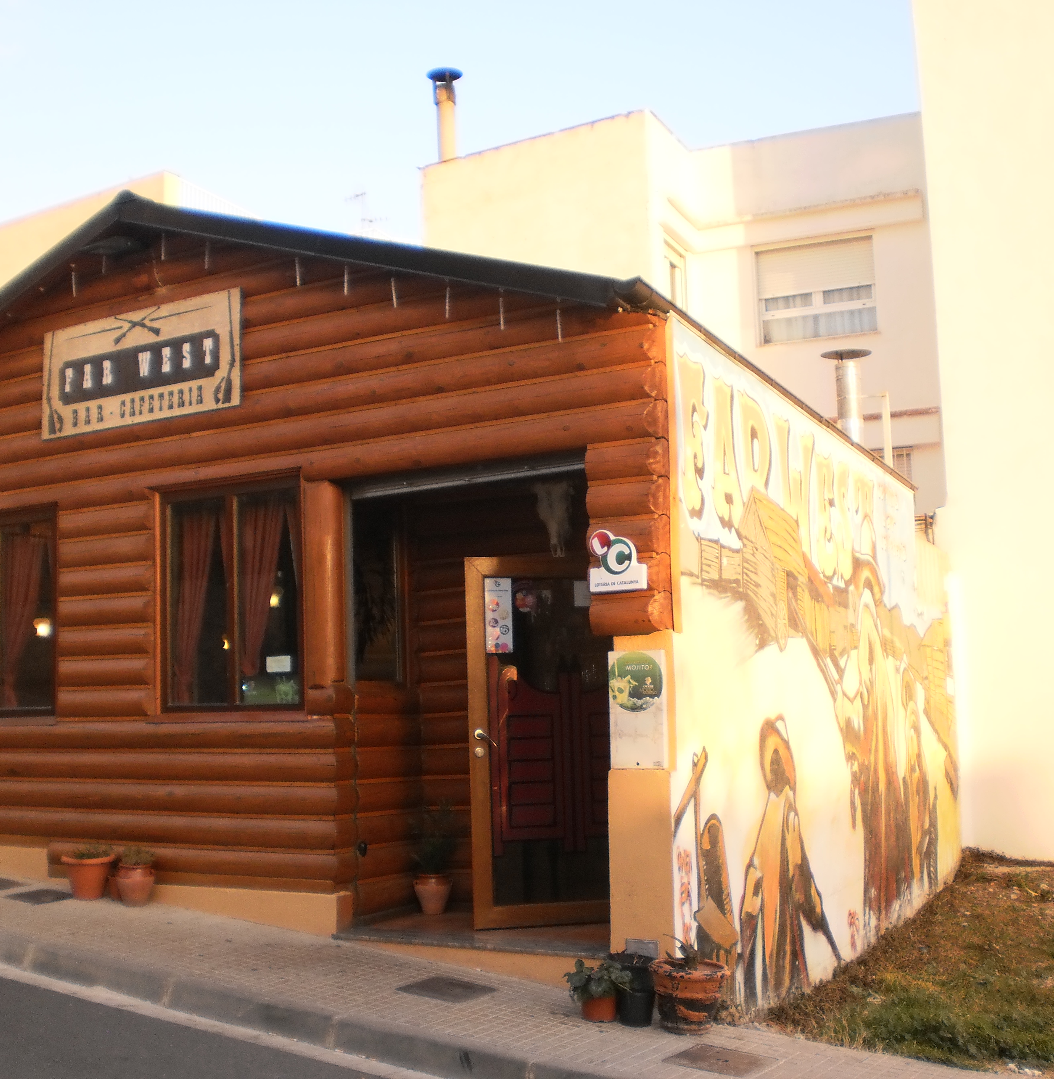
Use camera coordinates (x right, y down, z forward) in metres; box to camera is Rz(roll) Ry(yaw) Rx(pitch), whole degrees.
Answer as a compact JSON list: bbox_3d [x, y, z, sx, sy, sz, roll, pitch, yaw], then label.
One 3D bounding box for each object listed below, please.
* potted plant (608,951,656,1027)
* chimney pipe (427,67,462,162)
[{"bbox_3d":[0.480,2.043,6.839,0.226,0.316,0.226,3,-3,0],"label":"potted plant"},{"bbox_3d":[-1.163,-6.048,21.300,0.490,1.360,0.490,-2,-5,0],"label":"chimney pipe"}]

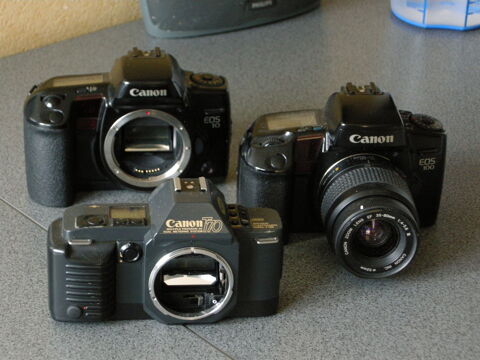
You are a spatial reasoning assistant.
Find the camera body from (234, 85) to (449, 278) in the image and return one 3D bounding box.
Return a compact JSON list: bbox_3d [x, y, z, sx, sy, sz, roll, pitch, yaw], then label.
[{"bbox_3d":[0.076,0.003,0.995,0.153,0.105,0.134,1,28,-1],"label":"camera body"}]

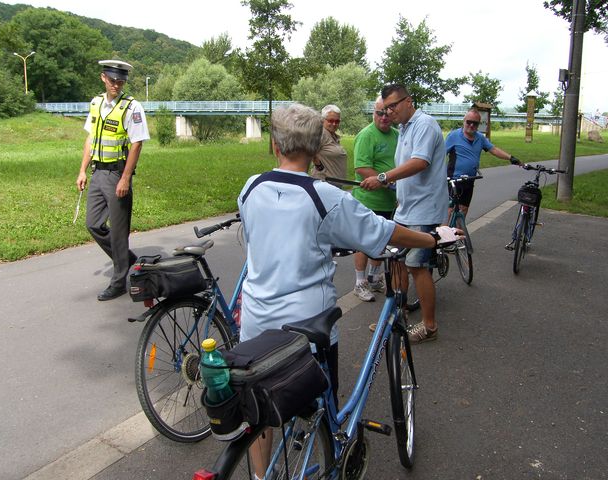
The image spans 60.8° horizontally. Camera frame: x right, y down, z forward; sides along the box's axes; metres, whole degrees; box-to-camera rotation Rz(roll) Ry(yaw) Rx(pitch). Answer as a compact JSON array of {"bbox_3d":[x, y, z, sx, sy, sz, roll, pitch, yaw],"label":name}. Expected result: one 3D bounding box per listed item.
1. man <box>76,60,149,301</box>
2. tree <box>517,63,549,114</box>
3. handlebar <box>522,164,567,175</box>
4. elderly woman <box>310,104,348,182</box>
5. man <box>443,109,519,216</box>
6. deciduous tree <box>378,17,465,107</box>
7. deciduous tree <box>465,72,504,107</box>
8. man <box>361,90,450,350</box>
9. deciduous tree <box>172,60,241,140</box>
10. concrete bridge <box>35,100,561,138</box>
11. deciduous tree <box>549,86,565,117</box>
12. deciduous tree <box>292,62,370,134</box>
[{"bbox_3d":[-1.575,-0.500,4.280,0.580,1.860,0.580,4,9,14],"label":"man"},{"bbox_3d":[16.588,-10.105,37.500,2.400,5.400,2.300,5,12,23],"label":"tree"},{"bbox_3d":[2.846,-0.831,6.100,0.570,0.120,0.180,6,13,28],"label":"handlebar"},{"bbox_3d":[0.246,-0.442,4.963,0.500,1.660,0.380,-11,16,-44],"label":"elderly woman"},{"bbox_3d":[2.017,-0.643,6.019,0.850,1.720,0.450,2,12,11],"label":"man"},{"bbox_3d":[6.413,-8.781,28.500,4.800,7.000,4.800,2,9,0],"label":"deciduous tree"},{"bbox_3d":[12.517,-9.388,36.000,2.700,4.700,2.600,4,12,19],"label":"deciduous tree"},{"bbox_3d":[0.715,-0.180,3.650,0.600,1.750,0.550,-1,9,-15],"label":"man"},{"bbox_3d":[-10.811,-15.797,58.000,7.800,9.000,7.500,0,11,0],"label":"deciduous tree"},{"bbox_3d":[-4.243,-11.706,50.500,54.000,4.000,3.000,3,12,15],"label":"concrete bridge"},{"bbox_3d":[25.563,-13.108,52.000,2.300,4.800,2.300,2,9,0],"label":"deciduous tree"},{"bbox_3d":[2.337,-12.026,44.000,6.600,6.100,6.200,2,9,0],"label":"deciduous tree"}]

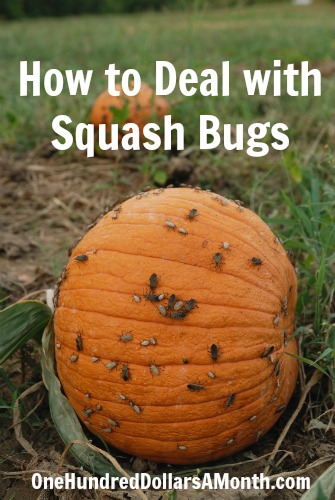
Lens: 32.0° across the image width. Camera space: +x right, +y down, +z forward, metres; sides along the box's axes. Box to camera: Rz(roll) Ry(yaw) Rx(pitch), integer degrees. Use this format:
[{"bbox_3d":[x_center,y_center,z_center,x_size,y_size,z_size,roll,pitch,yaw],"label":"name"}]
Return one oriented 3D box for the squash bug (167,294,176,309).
[{"bbox_3d":[0.004,0.048,0.545,0.007,0.014,0.005,20,-13,3],"label":"squash bug"}]

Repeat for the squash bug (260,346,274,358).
[{"bbox_3d":[0.099,0.101,0.573,0.016,0.006,0.004,-34,17,-26],"label":"squash bug"}]

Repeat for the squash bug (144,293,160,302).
[{"bbox_3d":[-0.014,0.045,0.546,0.015,0.007,0.005,20,-11,12],"label":"squash bug"}]

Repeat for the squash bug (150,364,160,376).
[{"bbox_3d":[-0.011,0.109,0.527,0.006,0.012,0.004,-27,4,12],"label":"squash bug"}]

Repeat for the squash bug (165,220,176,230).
[{"bbox_3d":[0.004,-0.024,0.564,0.013,0.004,0.007,32,57,28],"label":"squash bug"}]

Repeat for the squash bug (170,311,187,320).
[{"bbox_3d":[0.010,0.059,0.525,0.015,0.007,0.005,-1,-8,-1],"label":"squash bug"}]

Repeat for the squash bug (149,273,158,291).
[{"bbox_3d":[-0.012,0.029,0.533,0.007,0.016,0.005,3,-18,11],"label":"squash bug"}]

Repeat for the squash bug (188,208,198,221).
[{"bbox_3d":[0.025,-0.035,0.576,0.007,0.005,0.017,18,43,9],"label":"squash bug"}]

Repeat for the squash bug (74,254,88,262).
[{"bbox_3d":[-0.089,0.009,0.600,0.016,0.005,0.007,-7,59,36],"label":"squash bug"}]

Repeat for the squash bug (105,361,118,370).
[{"bbox_3d":[-0.051,0.105,0.531,0.013,0.006,0.004,-25,-3,22],"label":"squash bug"}]

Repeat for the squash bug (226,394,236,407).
[{"bbox_3d":[0.062,0.147,0.571,0.007,0.015,0.005,16,13,-34],"label":"squash bug"}]

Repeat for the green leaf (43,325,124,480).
[{"bbox_3d":[-0.109,0.182,0.685,0.056,0.200,0.050,-26,-6,5],"label":"green leaf"}]

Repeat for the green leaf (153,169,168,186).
[{"bbox_3d":[-0.020,-0.219,1.765,0.041,0.052,0.008,-6,-20,-3],"label":"green leaf"}]

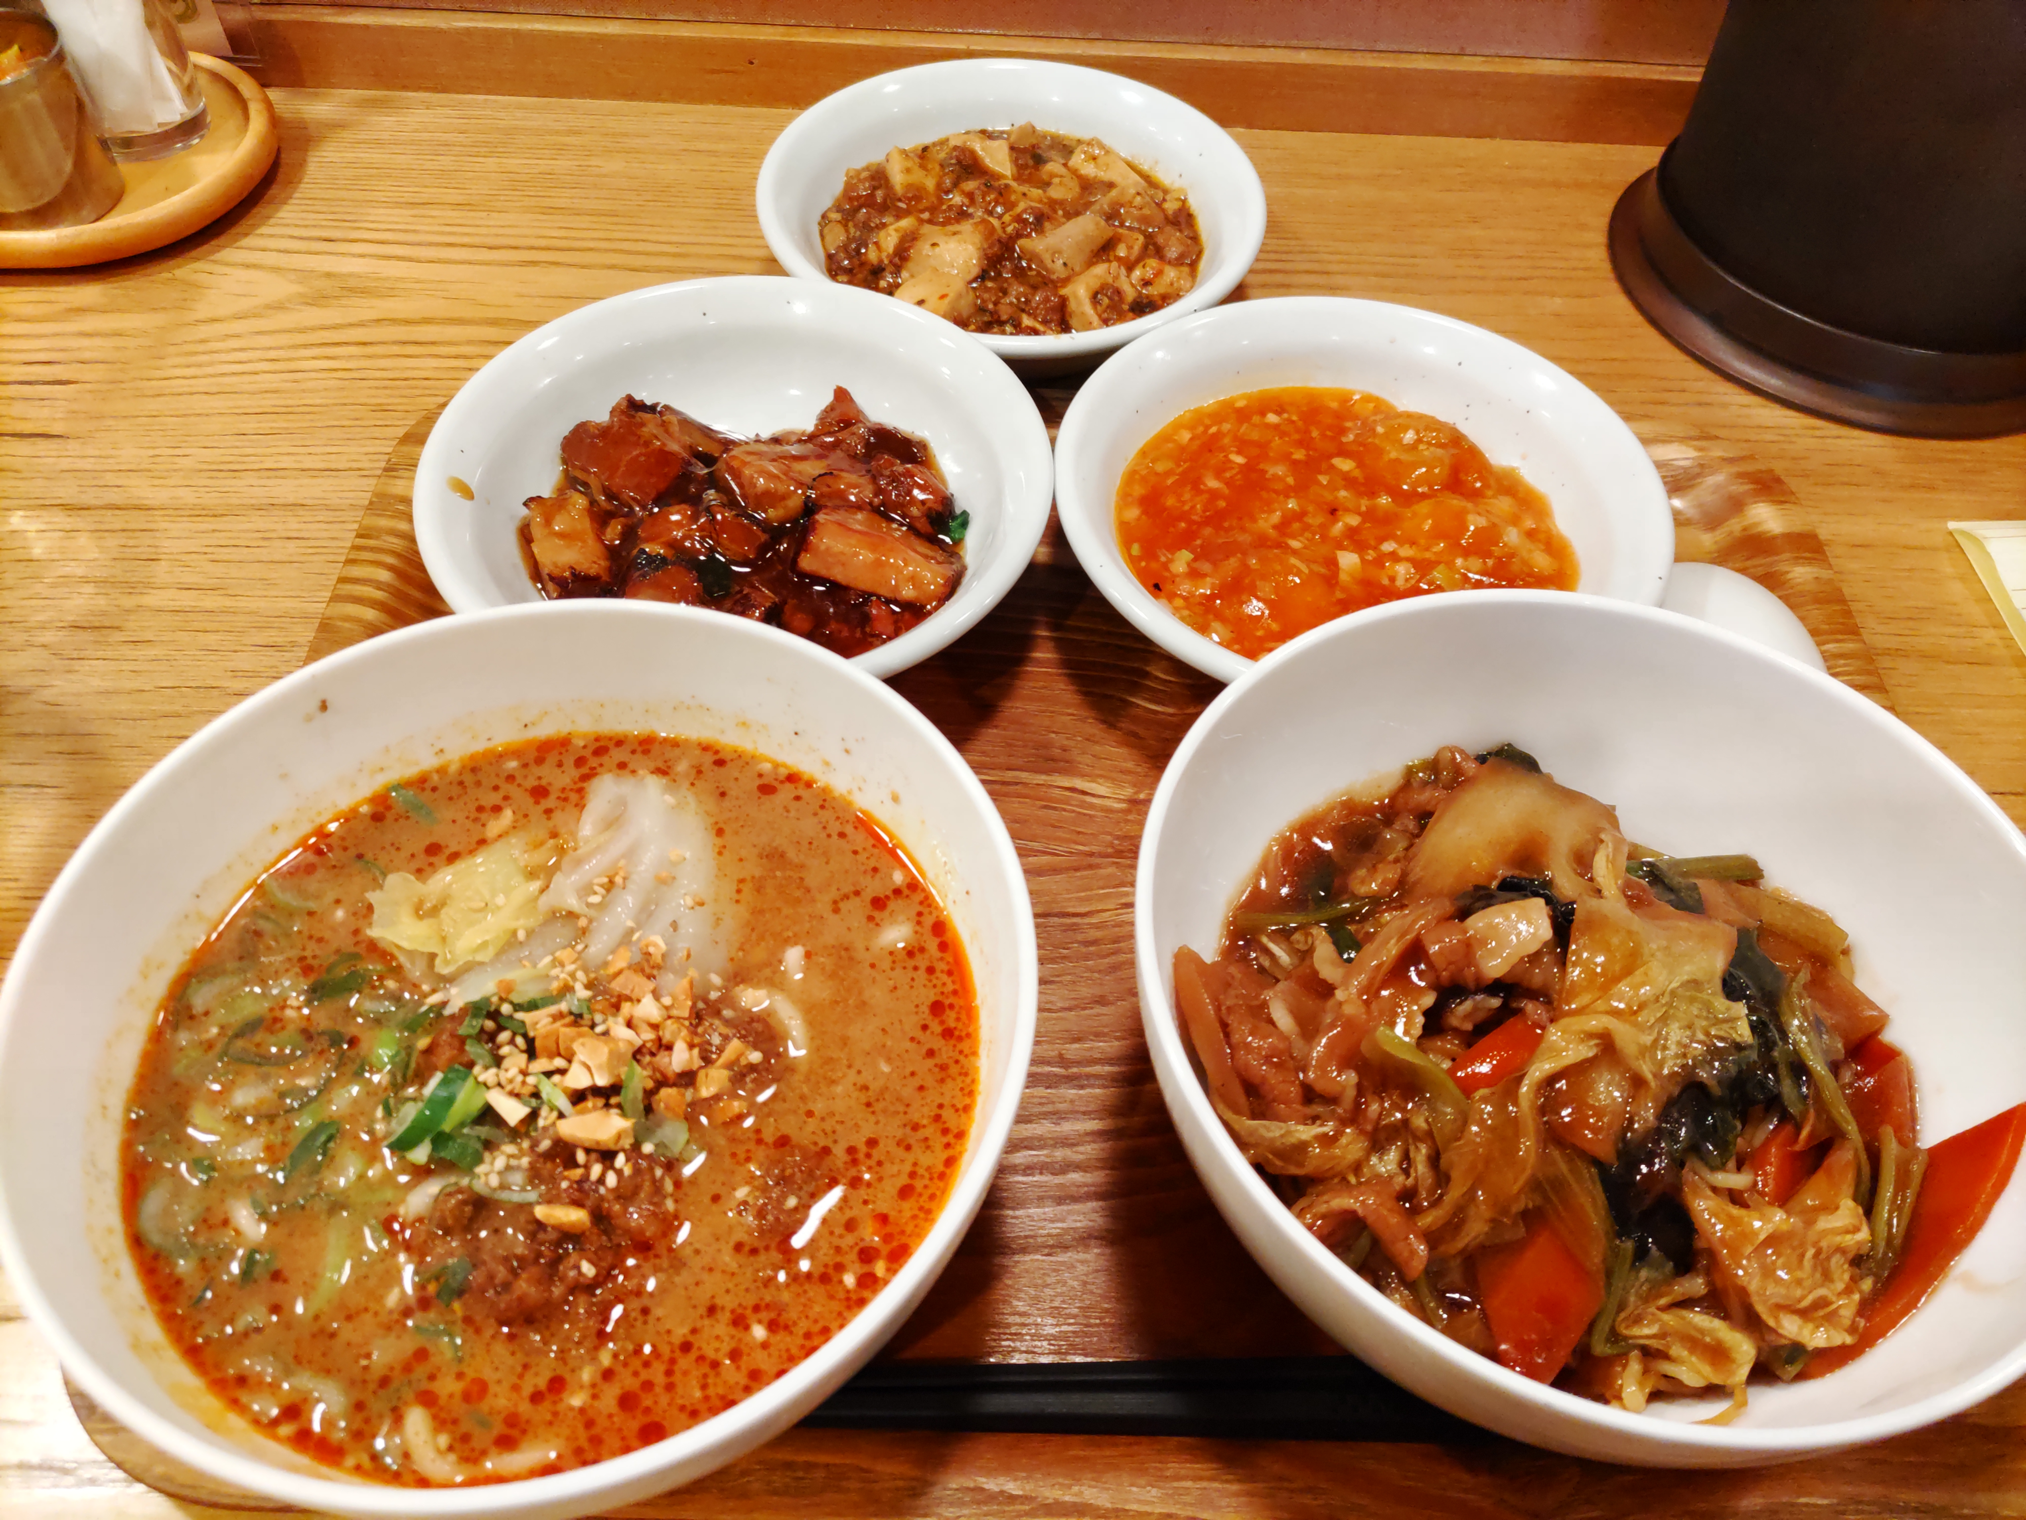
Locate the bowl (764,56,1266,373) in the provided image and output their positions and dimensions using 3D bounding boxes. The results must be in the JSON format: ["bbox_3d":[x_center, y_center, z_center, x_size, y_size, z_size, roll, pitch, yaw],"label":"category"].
[{"bbox_3d":[0.000,-0.161,0.480,0.155,0.045,0.155,1,53,-2],"label":"bowl"}]

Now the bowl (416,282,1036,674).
[{"bbox_3d":[-0.068,-0.061,0.394,0.155,0.045,0.155,1,53,-2],"label":"bowl"}]

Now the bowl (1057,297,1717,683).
[{"bbox_3d":[0.087,-0.057,0.401,0.155,0.045,0.155,1,53,-2],"label":"bowl"}]

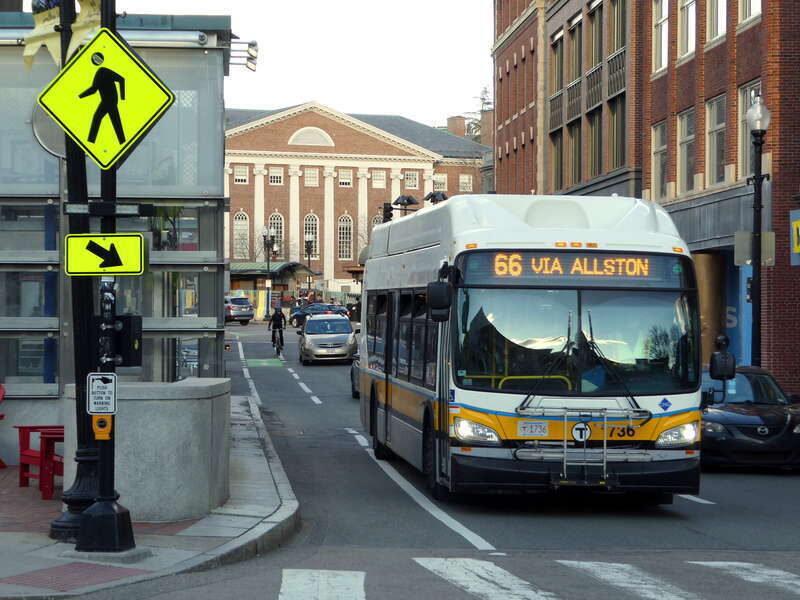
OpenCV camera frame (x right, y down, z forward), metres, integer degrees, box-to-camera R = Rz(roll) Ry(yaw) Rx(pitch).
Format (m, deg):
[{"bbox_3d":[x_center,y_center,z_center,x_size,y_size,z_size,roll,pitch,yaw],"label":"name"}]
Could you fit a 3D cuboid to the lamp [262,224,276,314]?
[{"bbox_3d":[-8.413,-1.695,146.000,0.850,6.085,0.500,0,0,0],"label":"lamp"}]

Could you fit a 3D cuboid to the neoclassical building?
[{"bbox_3d":[-11.156,-8.036,206.122,36.000,18.810,15.000,0,0,-29],"label":"neoclassical building"}]

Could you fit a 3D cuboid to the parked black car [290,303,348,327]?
[{"bbox_3d":[-4.740,0.950,135.000,1.780,1.490,4.400,0,0,-32],"label":"parked black car"}]

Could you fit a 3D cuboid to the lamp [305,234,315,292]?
[{"bbox_3d":[-6.194,-1.591,155.000,0.650,5.920,0.500,0,0,0],"label":"lamp"}]

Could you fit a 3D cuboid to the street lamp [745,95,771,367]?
[{"bbox_3d":[6.007,-0.654,38.000,0.430,5.587,0.430,0,0,-4],"label":"street lamp"}]

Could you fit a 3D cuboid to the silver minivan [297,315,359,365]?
[{"bbox_3d":[-2.580,1.410,80.800,1.970,1.760,5.080,0,0,-4],"label":"silver minivan"}]

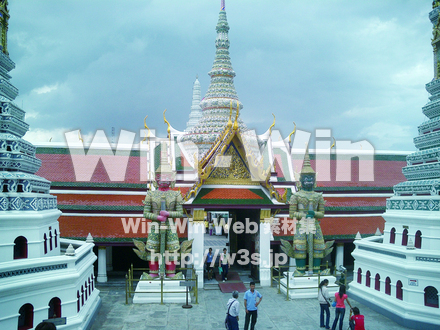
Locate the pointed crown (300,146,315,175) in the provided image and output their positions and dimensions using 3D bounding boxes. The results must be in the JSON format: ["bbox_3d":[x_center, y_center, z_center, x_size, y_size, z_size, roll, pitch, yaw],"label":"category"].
[{"bbox_3d":[4.109,-0.282,20.716,0.650,1.405,0.650,1,-5,-6],"label":"pointed crown"}]

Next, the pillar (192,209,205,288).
[{"bbox_3d":[-1.059,4.081,21.957,0.540,3.852,0.540,1,-5,-6],"label":"pillar"}]

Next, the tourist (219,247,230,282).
[{"bbox_3d":[0.224,4.987,22.211,0.520,1.655,0.400,1,-5,-6],"label":"tourist"}]

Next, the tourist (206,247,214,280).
[{"bbox_3d":[-0.486,5.073,22.843,0.450,1.601,0.350,1,-5,-6],"label":"tourist"}]

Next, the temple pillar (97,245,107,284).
[{"bbox_3d":[-5.938,4.878,22.452,0.470,2.000,0.470,1,-6,-7],"label":"temple pillar"}]

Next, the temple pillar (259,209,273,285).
[{"bbox_3d":[2.278,4.132,22.495,0.540,3.850,0.540,1,-5,-6],"label":"temple pillar"}]

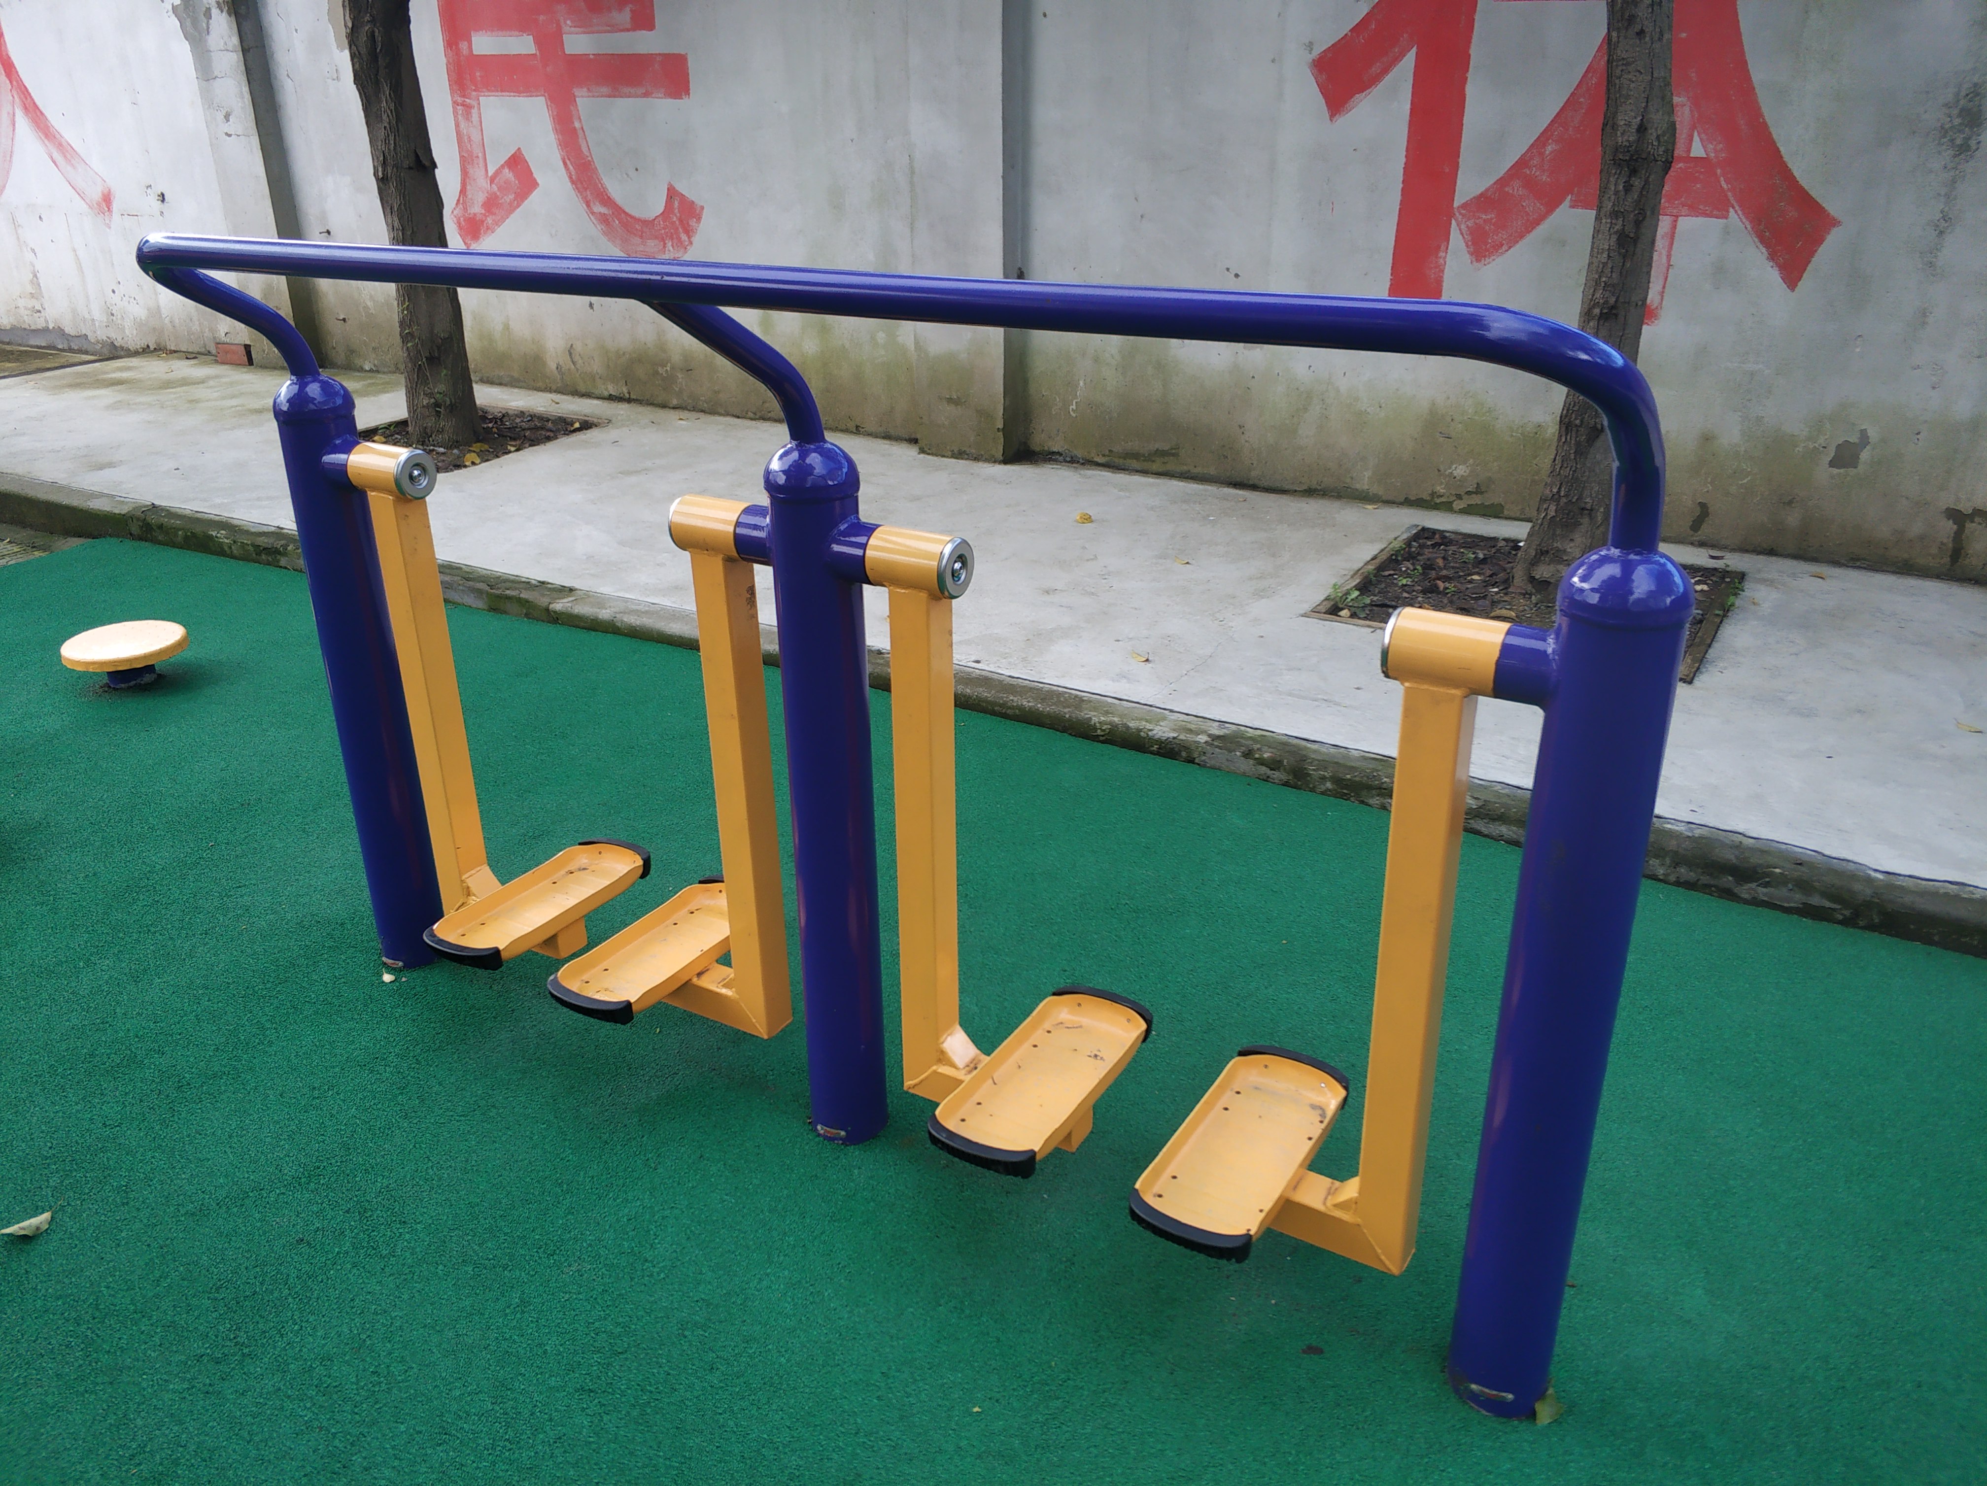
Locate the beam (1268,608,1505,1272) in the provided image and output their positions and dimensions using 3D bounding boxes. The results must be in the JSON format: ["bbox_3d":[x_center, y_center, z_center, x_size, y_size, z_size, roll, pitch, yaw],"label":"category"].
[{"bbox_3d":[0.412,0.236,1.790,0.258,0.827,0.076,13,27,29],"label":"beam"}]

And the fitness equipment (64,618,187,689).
[{"bbox_3d":[-2.293,-0.216,4.096,0.310,0.122,0.310,-1,24,0],"label":"fitness equipment"}]

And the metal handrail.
[{"bbox_3d":[-0.297,-0.446,1.802,2.014,0.243,0.296,13,27,29],"label":"metal handrail"}]

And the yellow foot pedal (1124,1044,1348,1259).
[{"bbox_3d":[0.323,0.525,1.987,0.158,0.046,0.398,13,27,29],"label":"yellow foot pedal"}]

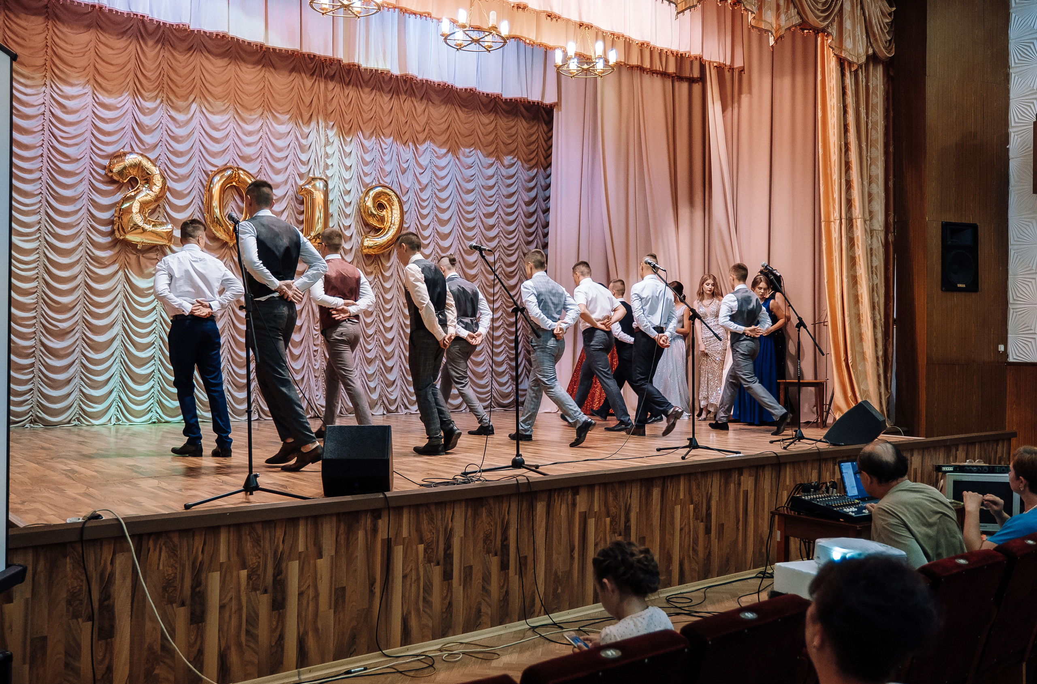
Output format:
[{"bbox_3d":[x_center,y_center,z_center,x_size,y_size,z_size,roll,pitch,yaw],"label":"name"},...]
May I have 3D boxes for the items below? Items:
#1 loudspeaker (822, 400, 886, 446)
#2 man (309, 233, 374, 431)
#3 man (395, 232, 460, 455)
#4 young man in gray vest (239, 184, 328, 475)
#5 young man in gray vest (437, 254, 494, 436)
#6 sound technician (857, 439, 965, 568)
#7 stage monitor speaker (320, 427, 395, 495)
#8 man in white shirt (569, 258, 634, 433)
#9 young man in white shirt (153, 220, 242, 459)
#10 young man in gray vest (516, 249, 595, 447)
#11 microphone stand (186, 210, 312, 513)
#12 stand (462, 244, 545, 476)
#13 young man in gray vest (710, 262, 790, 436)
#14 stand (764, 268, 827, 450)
[{"bbox_3d":[2.936,0.701,8.305,0.490,0.380,0.330,0,-2,27],"label":"loudspeaker"},{"bbox_3d":[-1.488,-0.036,8.100,0.520,1.770,0.470,1,-1,-42],"label":"man"},{"bbox_3d":[-0.684,-0.004,7.200,0.500,1.690,0.470,0,-1,32],"label":"man"},{"bbox_3d":[-1.494,-0.105,6.145,0.600,1.820,0.570,-1,-2,40],"label":"young man in gray vest"},{"bbox_3d":[-0.505,0.011,9.050,0.540,1.710,0.490,0,-1,42],"label":"young man in gray vest"},{"bbox_3d":[1.974,1.131,4.800,0.520,1.240,0.740,1,-1,-35],"label":"sound technician"},{"bbox_3d":[-0.796,0.588,4.805,0.325,0.370,0.480,0,-2,-5],"label":"stage monitor speaker"},{"bbox_3d":[0.888,0.046,10.224,0.560,1.770,0.800,2,-2,-42],"label":"man in white shirt"},{"bbox_3d":[-2.348,-0.054,7.000,0.610,1.750,0.410,1,-1,-28],"label":"young man in white shirt"},{"bbox_3d":[0.329,0.022,8.373,0.570,1.710,0.840,2,-2,-40],"label":"young man in gray vest"},{"bbox_3d":[-1.419,0.071,5.000,0.580,1.470,0.600,1,-1,-35],"label":"microphone stand"},{"bbox_3d":[-0.022,0.096,5.840,0.580,1.420,0.770,2,-2,-40],"label":"stand"},{"bbox_3d":[2.382,0.054,9.824,0.560,1.750,0.860,1,-2,-33],"label":"young man in gray vest"},{"bbox_3d":[2.414,0.103,8.220,0.620,1.580,0.550,0,-1,32],"label":"stand"}]

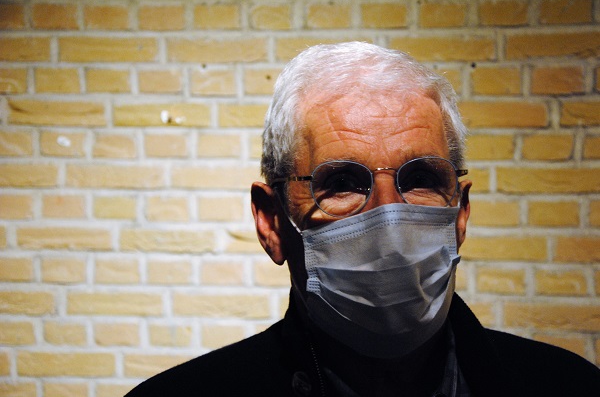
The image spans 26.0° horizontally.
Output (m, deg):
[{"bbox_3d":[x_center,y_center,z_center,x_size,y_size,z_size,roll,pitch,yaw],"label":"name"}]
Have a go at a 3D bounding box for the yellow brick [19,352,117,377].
[{"bbox_3d":[-0.472,0.336,2.724,0.206,0.050,0.100,1,6,10],"label":"yellow brick"}]

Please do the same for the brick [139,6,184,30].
[{"bbox_3d":[-0.275,-0.397,2.864,0.101,0.054,0.215,1,8,9],"label":"brick"}]

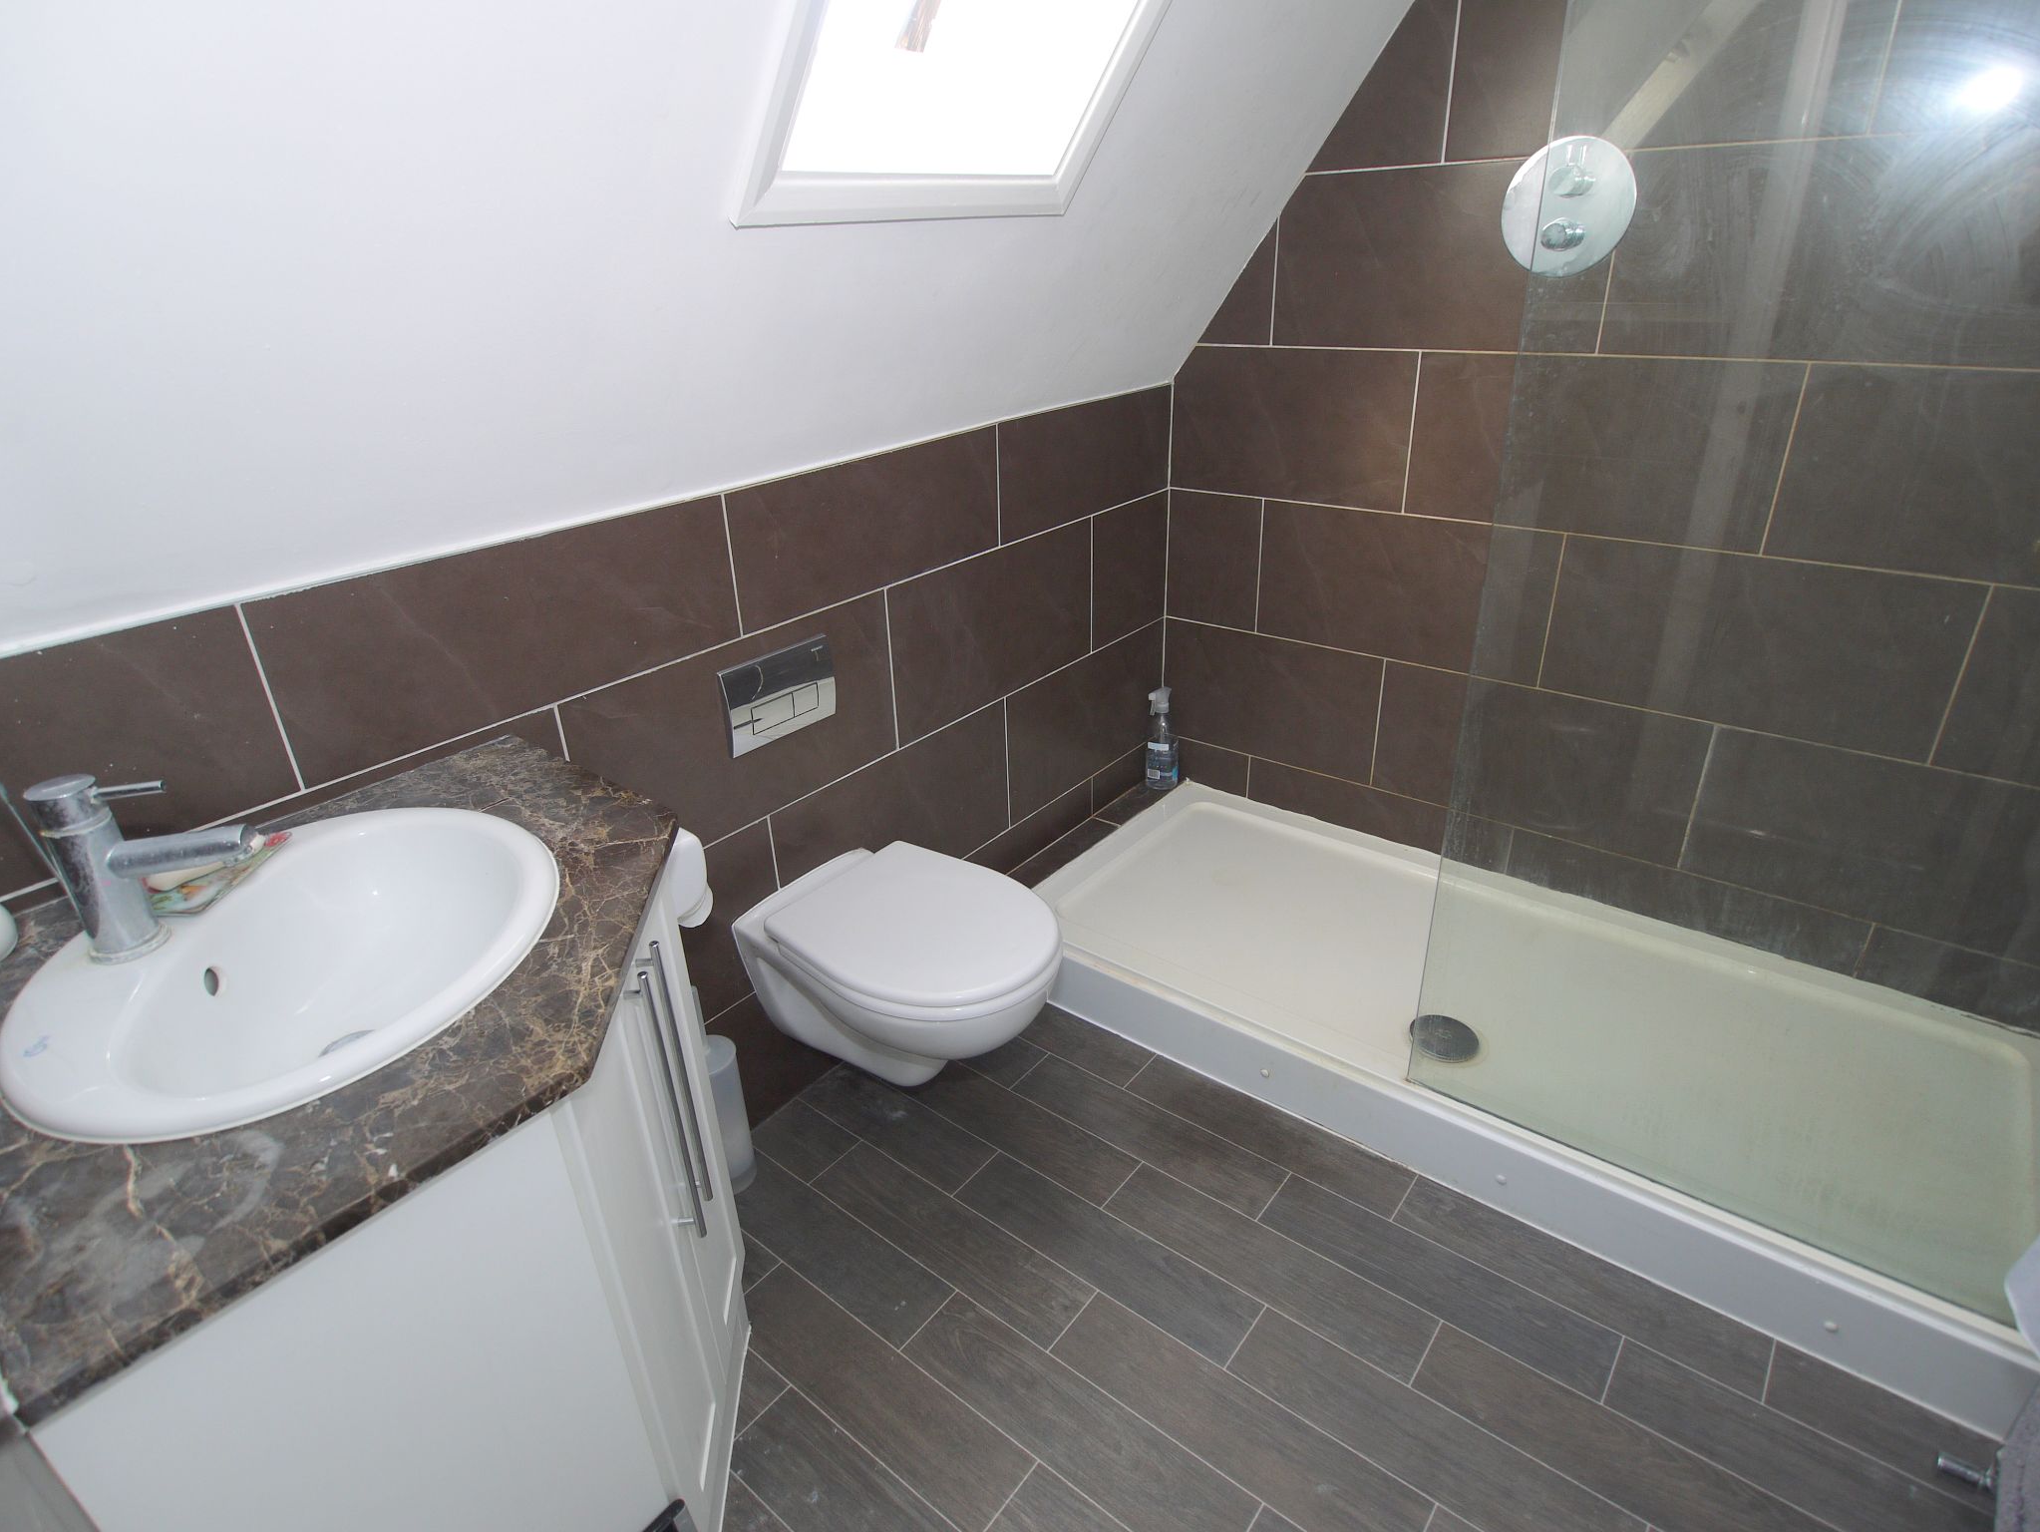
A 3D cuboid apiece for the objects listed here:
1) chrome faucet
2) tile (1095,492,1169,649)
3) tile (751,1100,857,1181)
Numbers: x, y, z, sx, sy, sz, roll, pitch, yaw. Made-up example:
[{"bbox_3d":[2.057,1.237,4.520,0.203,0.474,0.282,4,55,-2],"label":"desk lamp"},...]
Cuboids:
[{"bbox_3d":[-0.712,0.079,0.878,0.158,0.154,0.056,-6,26,-6],"label":"chrome faucet"},{"bbox_3d":[0.243,-0.438,2.362,0.012,0.298,0.302,17,32,35],"label":"tile"},{"bbox_3d":[-0.372,0.647,1.827,0.163,0.012,0.118,17,32,35],"label":"tile"}]

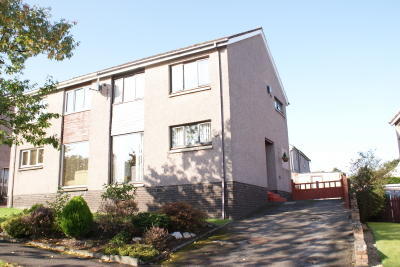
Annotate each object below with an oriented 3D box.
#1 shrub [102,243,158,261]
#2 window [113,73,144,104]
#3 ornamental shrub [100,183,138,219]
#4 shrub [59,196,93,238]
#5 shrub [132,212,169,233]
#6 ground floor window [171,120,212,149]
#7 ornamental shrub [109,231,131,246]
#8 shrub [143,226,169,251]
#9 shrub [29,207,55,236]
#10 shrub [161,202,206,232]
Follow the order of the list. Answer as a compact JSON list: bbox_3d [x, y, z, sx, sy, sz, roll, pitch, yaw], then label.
[{"bbox_3d":[-1.530,2.550,7.315,1.380,0.331,0.828,-8,-14,27],"label":"shrub"},{"bbox_3d":[-3.033,-1.920,14.342,1.756,1.168,0.120,-8,-15,27],"label":"window"},{"bbox_3d":[-3.009,2.483,12.482,1.443,1.283,1.299,-8,-14,27],"label":"ornamental shrub"},{"bbox_3d":[-3.373,2.276,9.033,0.893,1.104,0.880,4,-14,-20],"label":"shrub"},{"bbox_3d":[-1.417,2.549,9.547,1.111,0.555,0.900,1,-13,-8],"label":"shrub"},{"bbox_3d":[-0.322,0.078,12.431,1.757,0.879,0.120,-8,-15,27],"label":"ground floor window"},{"bbox_3d":[-1.923,2.509,7.966,0.510,0.371,0.500,2,-14,-13],"label":"ornamental shrub"},{"bbox_3d":[-1.012,2.387,7.578,0.573,0.529,0.550,1,-13,-7],"label":"shrub"},{"bbox_3d":[-4.814,2.656,10.138,0.713,0.853,0.713,-8,-14,27],"label":"shrub"},{"bbox_3d":[-0.490,2.465,9.863,1.392,0.830,1.253,-8,-14,27],"label":"shrub"}]

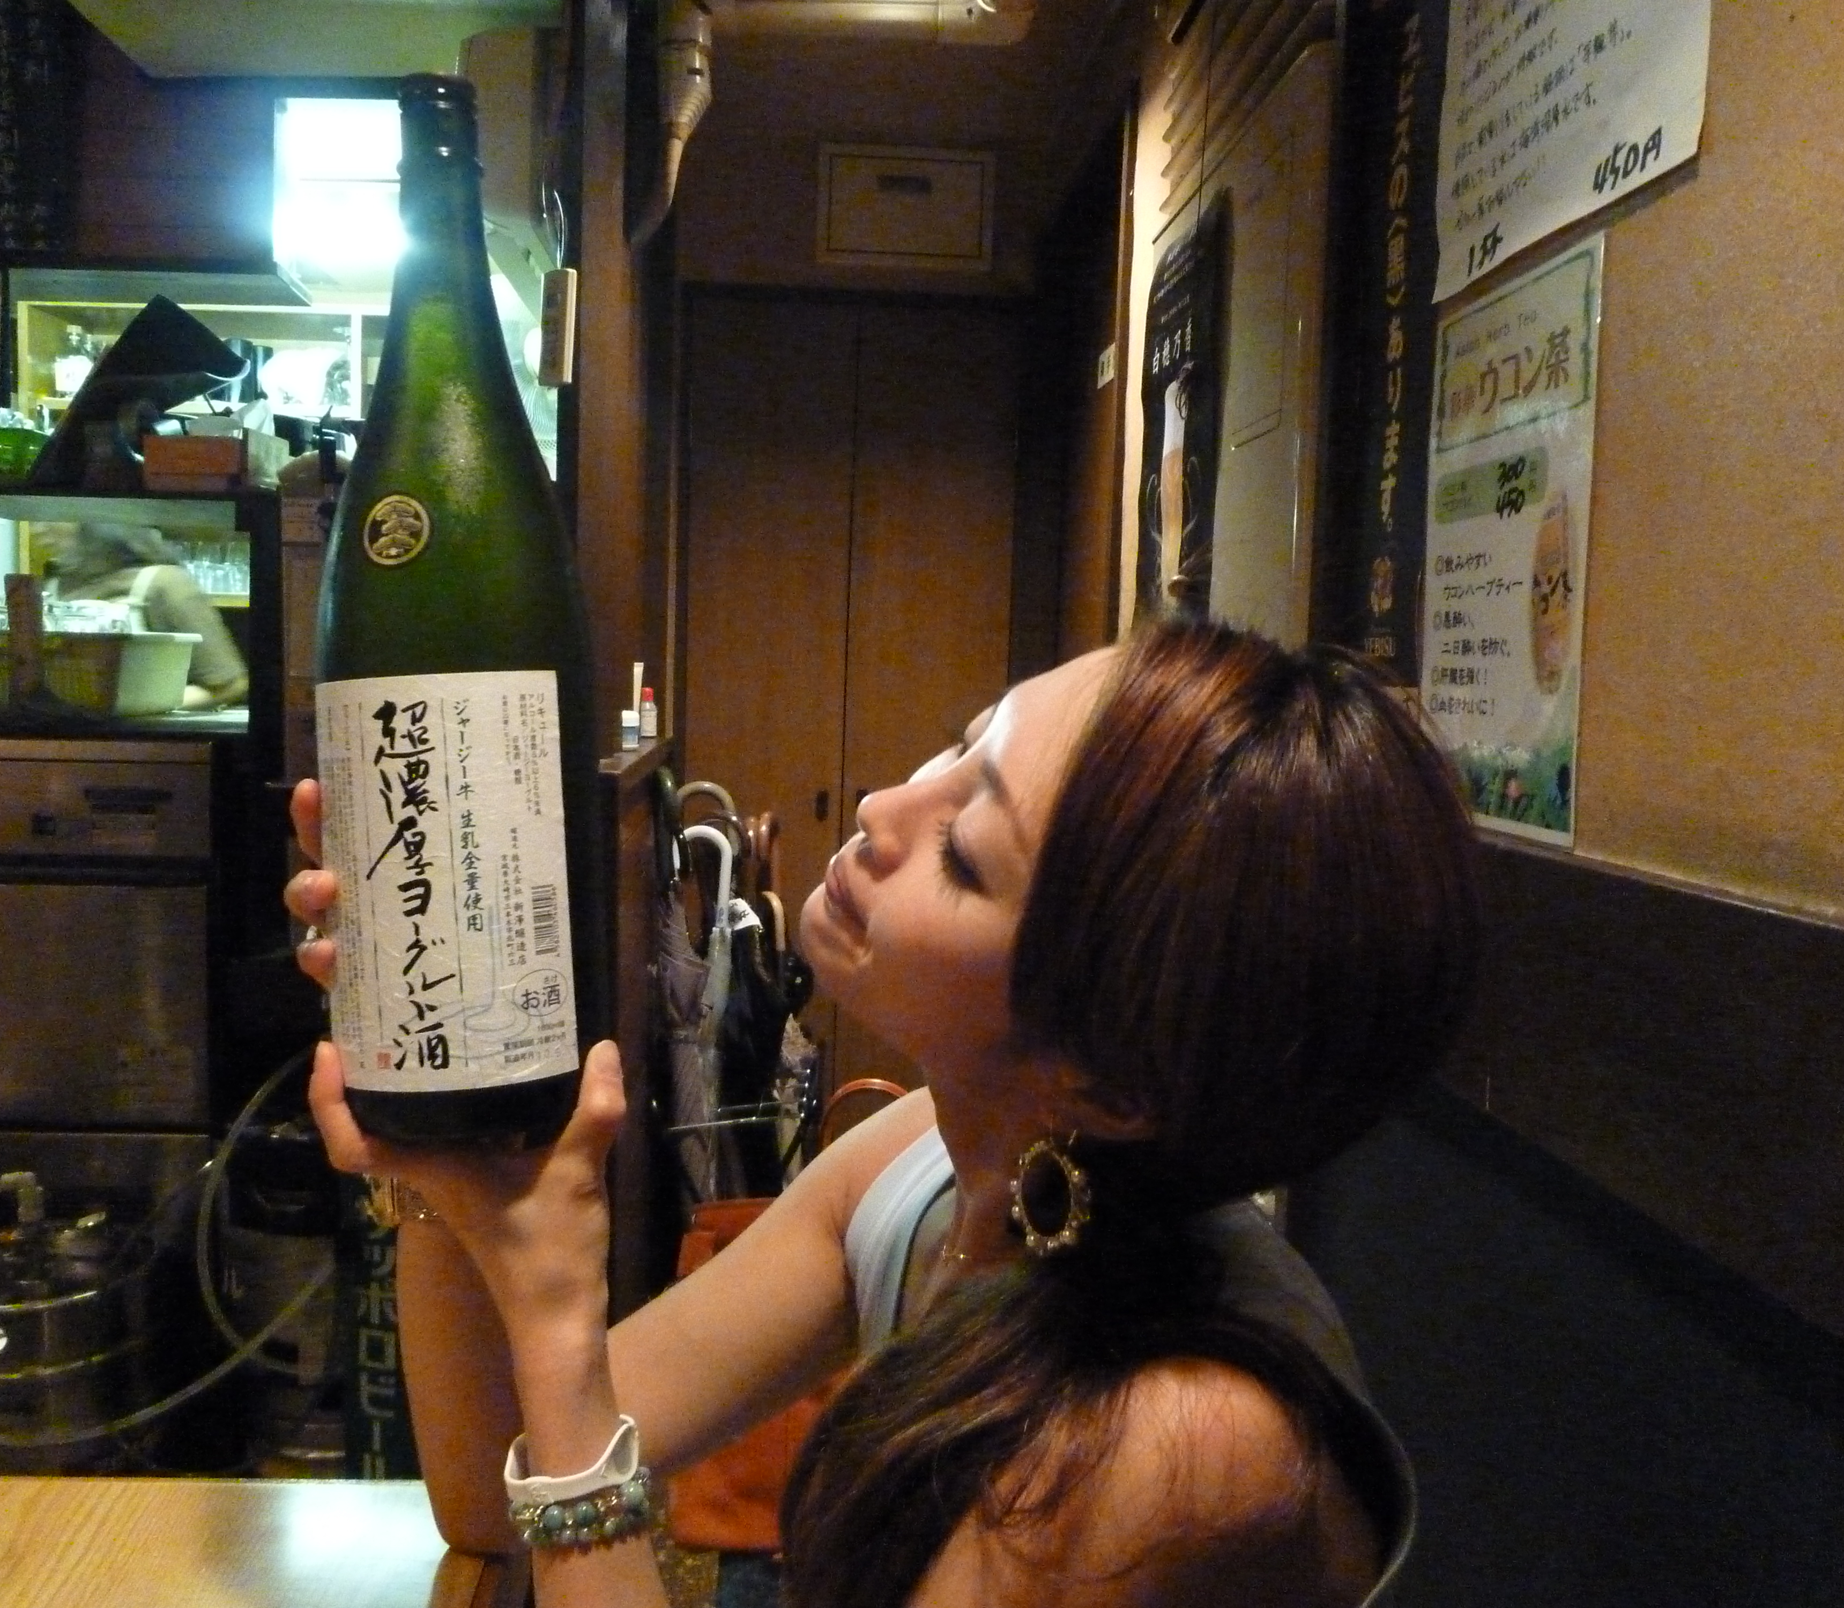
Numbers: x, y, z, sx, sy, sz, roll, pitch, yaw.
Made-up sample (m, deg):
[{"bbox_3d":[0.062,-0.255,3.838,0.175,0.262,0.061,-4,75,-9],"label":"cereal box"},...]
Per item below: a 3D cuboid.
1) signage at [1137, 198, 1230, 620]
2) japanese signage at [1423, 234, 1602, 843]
[{"bbox_3d":[0.261,-0.371,1.614,0.015,0.440,0.318,1,5,-5],"label":"signage"},{"bbox_3d":[0.344,-0.147,0.927,0.010,0.324,0.214,1,5,-5],"label":"japanese signage"}]

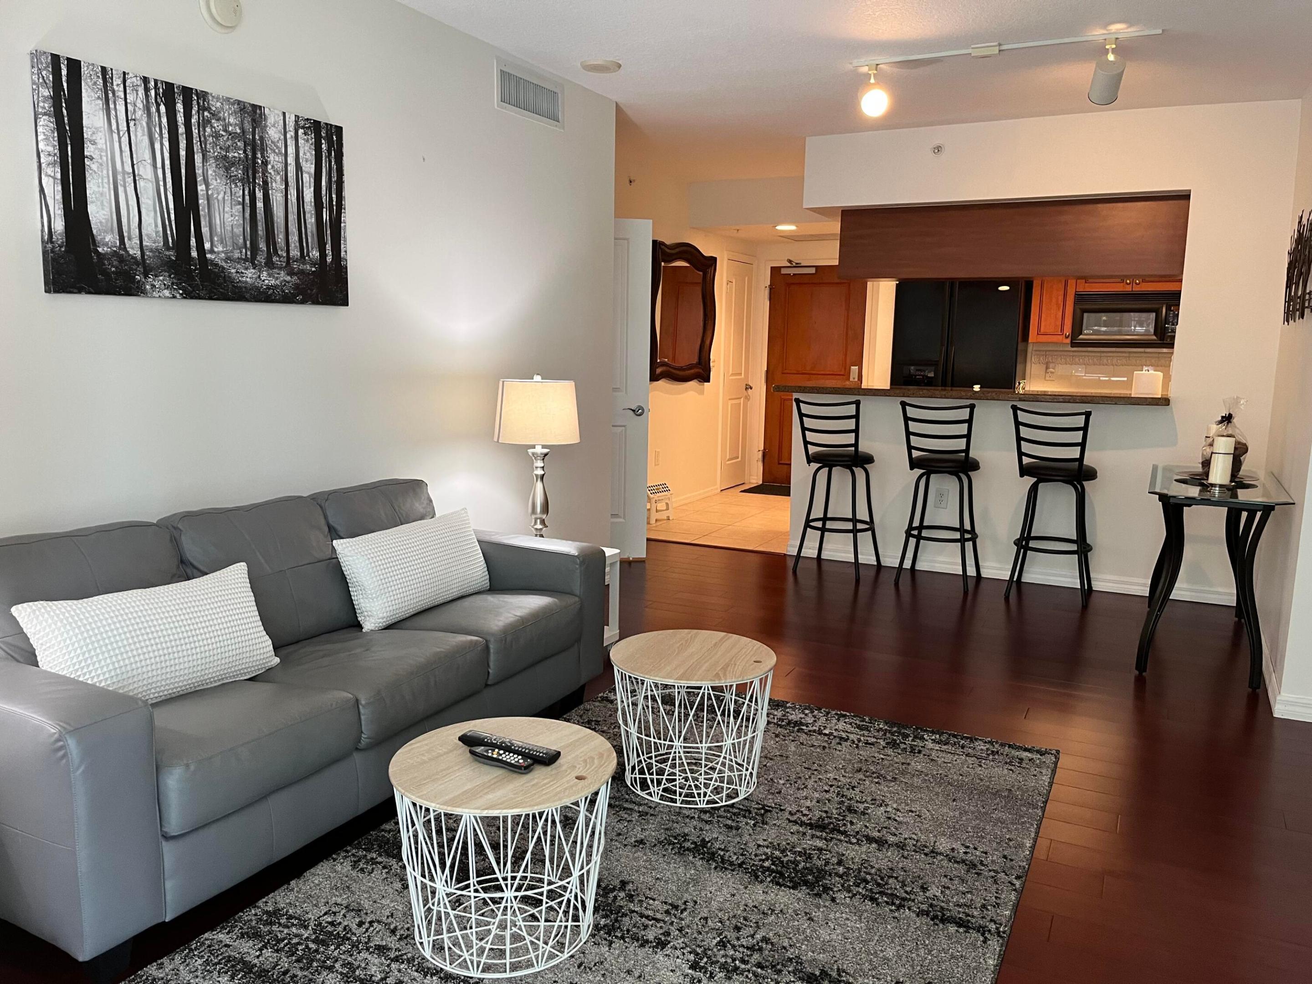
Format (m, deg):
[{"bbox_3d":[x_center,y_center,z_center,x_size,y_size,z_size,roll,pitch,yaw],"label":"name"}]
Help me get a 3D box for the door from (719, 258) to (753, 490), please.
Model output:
[{"bbox_3d":[0.717,-1.052,8.985,0.040,2.030,0.580,6,10,28],"label":"door"}]

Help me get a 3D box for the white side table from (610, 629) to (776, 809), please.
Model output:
[{"bbox_3d":[0.112,0.683,3.018,0.497,0.400,0.497,1,9,0],"label":"white side table"}]

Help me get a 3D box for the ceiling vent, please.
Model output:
[{"bbox_3d":[-0.543,-1.759,4.378,0.020,0.205,0.545,5,10,26],"label":"ceiling vent"}]

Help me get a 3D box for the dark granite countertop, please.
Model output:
[{"bbox_3d":[1.750,-0.566,5.660,2.124,0.042,0.380,5,10,25],"label":"dark granite countertop"}]

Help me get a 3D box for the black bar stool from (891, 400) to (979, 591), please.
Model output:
[{"bbox_3d":[1.638,0.004,5.631,0.410,1.040,0.475,6,10,28],"label":"black bar stool"}]

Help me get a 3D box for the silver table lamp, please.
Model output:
[{"bbox_3d":[-0.503,-0.116,4.241,0.360,0.760,0.360,1,9,0],"label":"silver table lamp"}]

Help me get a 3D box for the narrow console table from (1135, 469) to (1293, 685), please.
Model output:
[{"bbox_3d":[2.511,0.331,4.517,0.514,0.763,1.199,5,10,26],"label":"narrow console table"}]

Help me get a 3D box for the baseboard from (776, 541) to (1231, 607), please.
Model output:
[{"bbox_3d":[1.968,0.459,5.721,2.530,0.088,0.018,6,10,28],"label":"baseboard"}]

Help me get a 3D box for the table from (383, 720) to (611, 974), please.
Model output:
[{"bbox_3d":[-0.353,0.818,2.300,0.507,0.405,0.507,1,9,0],"label":"table"}]

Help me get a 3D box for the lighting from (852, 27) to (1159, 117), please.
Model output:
[{"bbox_3d":[1.393,-1.696,4.052,1.216,0.260,0.240,5,10,26],"label":"lighting"}]

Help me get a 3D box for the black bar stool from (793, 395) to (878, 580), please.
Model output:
[{"bbox_3d":[1.091,-0.038,5.857,0.410,1.040,0.475,6,10,30],"label":"black bar stool"}]

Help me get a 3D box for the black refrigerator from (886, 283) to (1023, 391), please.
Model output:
[{"bbox_3d":[2.388,-0.707,7.750,0.910,1.780,0.740,6,10,28],"label":"black refrigerator"}]

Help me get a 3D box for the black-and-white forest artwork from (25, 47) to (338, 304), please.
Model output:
[{"bbox_3d":[-1.361,-0.903,3.041,0.035,0.612,1.045,6,10,28],"label":"black-and-white forest artwork"}]

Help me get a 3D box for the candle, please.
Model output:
[{"bbox_3d":[2.431,-0.134,4.235,0.093,0.200,0.093,6,10,28],"label":"candle"}]

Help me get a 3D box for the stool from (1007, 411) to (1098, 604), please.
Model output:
[{"bbox_3d":[2.154,0.055,5.304,0.420,1.020,0.470,7,11,36],"label":"stool"}]

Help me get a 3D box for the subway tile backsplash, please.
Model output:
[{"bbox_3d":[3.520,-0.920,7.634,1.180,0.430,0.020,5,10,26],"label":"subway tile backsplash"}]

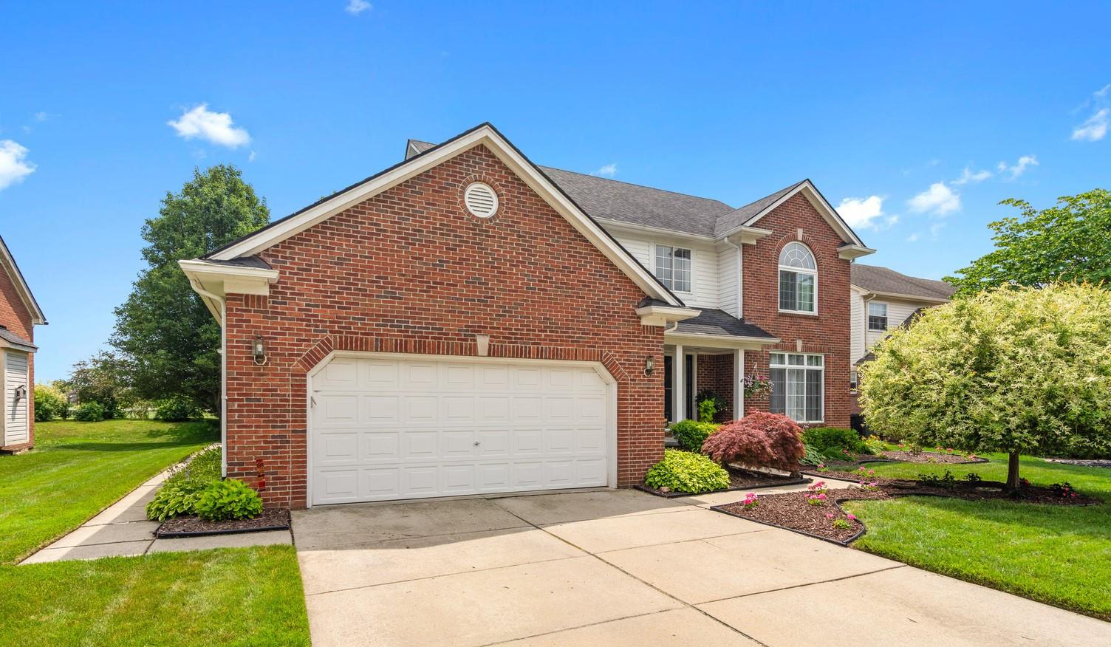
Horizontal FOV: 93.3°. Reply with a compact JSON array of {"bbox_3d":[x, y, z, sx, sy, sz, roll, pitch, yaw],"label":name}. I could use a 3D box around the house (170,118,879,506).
[{"bbox_3d":[0.250,-1.050,15.100,16.000,8.800,11.800,2,-4,-24],"label":"house"}]

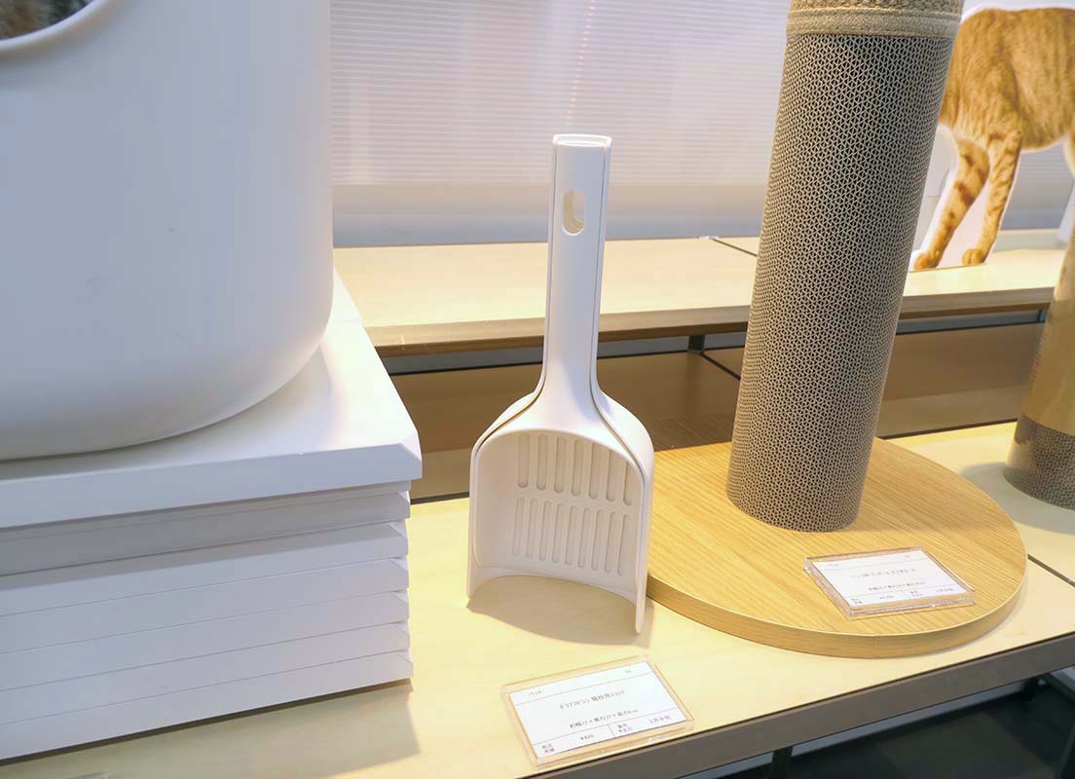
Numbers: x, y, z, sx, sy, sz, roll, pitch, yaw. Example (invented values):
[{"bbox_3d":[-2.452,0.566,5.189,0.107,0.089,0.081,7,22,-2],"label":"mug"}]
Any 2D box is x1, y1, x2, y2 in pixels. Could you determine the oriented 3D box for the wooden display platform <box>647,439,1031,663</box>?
[{"bbox_3d":[0.212,0.100,0.663,0.350,0.019,0.350,1,22,0],"label":"wooden display platform"}]

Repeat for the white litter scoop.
[{"bbox_3d":[0.021,0.000,0.505,0.123,0.314,0.060,7,23,14],"label":"white litter scoop"}]

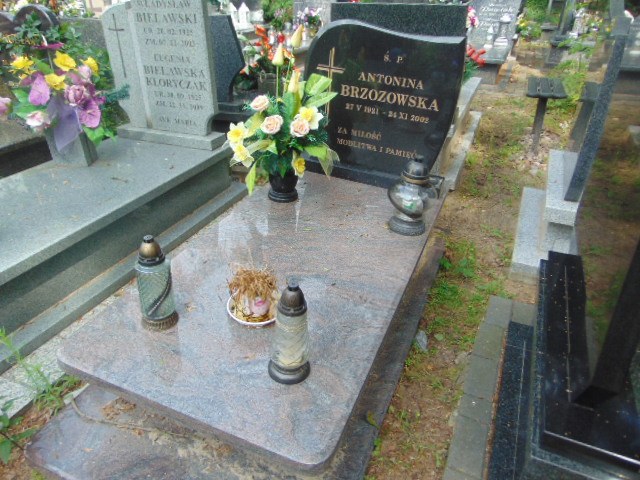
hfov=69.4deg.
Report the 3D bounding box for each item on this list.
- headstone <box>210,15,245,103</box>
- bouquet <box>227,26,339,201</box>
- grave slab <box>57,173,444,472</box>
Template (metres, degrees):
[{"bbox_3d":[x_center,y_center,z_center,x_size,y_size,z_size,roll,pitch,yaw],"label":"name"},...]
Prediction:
[{"bbox_3d":[-0.800,-1.288,3.251,0.627,0.578,0.088,14,34,18],"label":"headstone"},{"bbox_3d":[-0.194,-0.584,2.263,0.568,0.833,0.461,14,34,18],"label":"bouquet"},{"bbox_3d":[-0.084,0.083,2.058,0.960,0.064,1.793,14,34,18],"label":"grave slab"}]

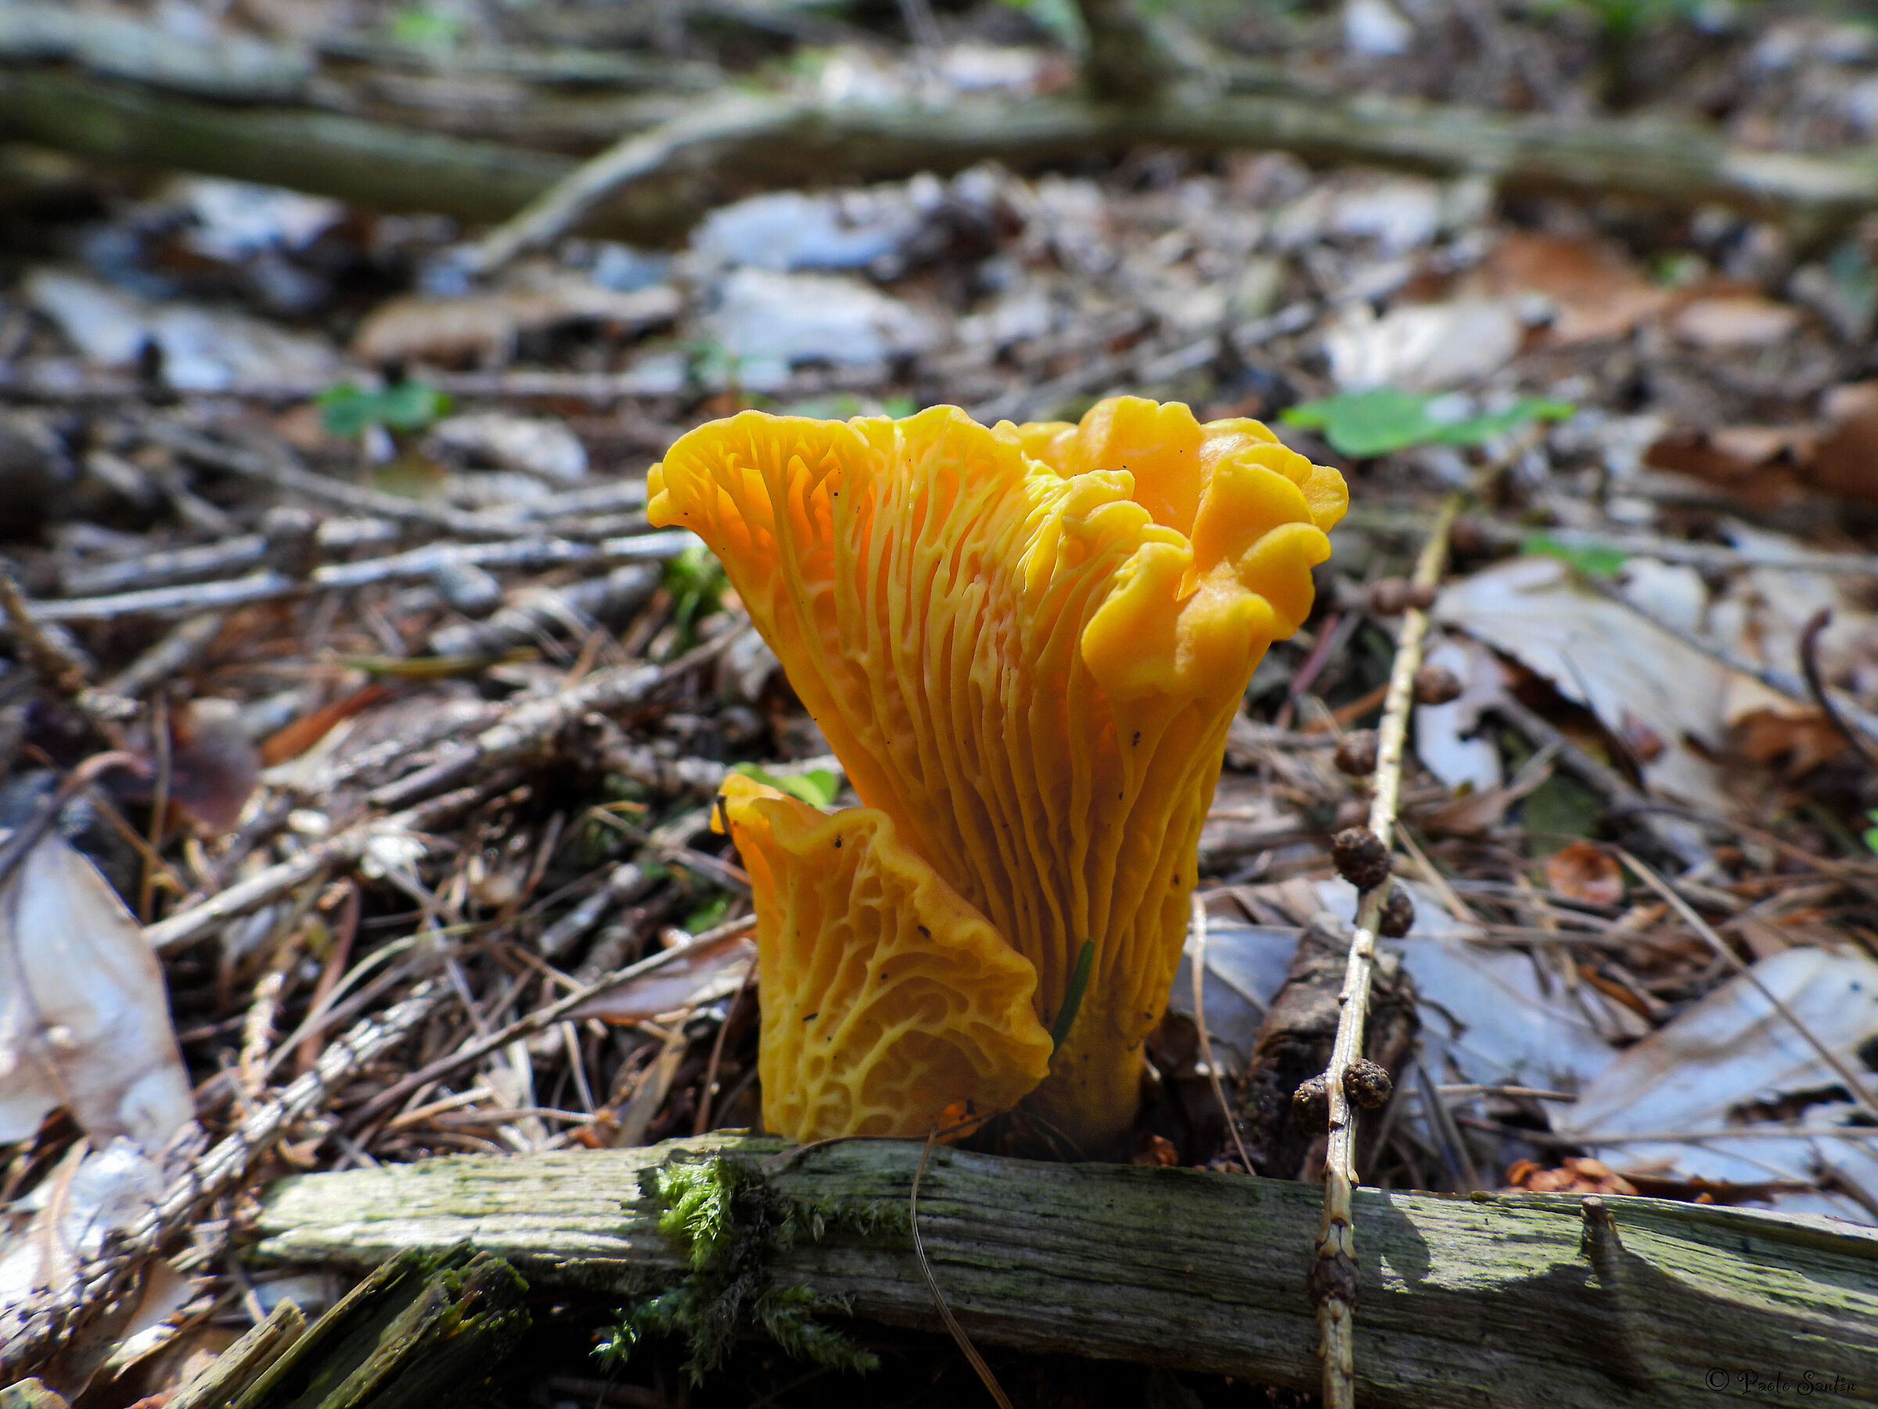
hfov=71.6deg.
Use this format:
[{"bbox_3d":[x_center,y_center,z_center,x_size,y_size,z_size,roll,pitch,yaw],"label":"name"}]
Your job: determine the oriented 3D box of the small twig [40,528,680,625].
[{"bbox_3d":[-0.125,-0.029,0.289,0.141,0.007,0.011,-7,34,-9],"label":"small twig"}]

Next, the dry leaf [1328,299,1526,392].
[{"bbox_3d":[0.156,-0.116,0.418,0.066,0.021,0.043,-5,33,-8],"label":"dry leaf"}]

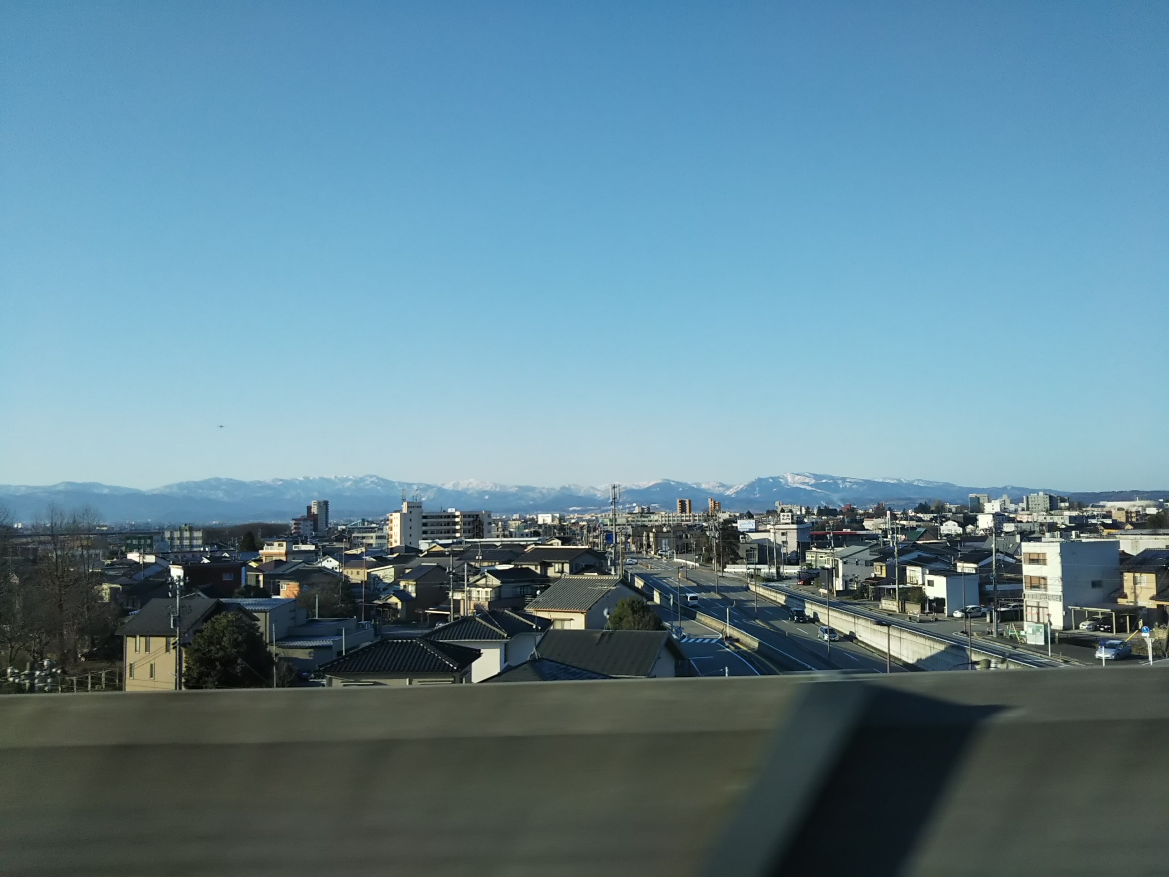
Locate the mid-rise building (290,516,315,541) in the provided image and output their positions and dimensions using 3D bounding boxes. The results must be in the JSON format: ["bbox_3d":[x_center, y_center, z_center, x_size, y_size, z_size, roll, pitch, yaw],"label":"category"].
[{"bbox_3d":[-181.060,57.540,650.000,13.500,15.700,12.500,2,-5,-28],"label":"mid-rise building"}]

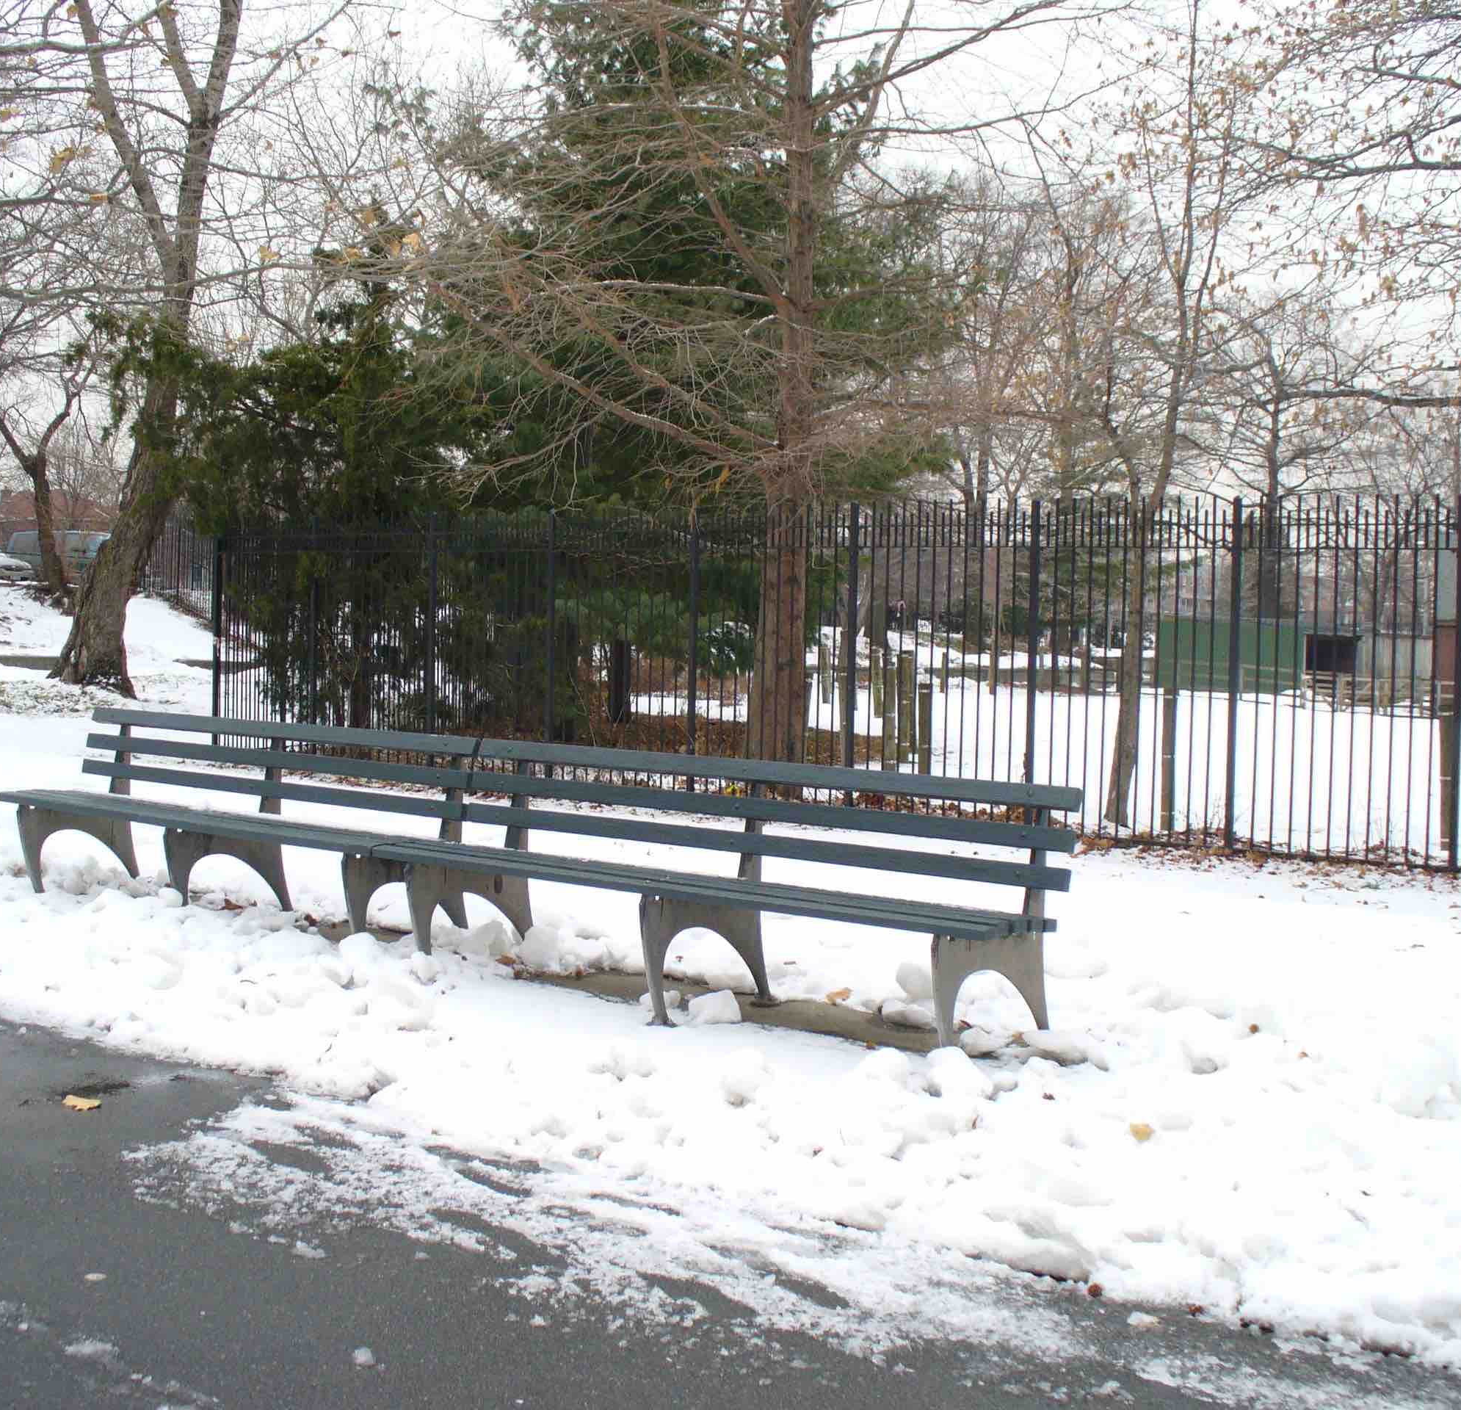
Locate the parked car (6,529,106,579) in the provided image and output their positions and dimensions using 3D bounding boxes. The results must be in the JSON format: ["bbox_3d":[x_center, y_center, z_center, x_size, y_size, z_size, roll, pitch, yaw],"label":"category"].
[{"bbox_3d":[-19.633,-4.367,60.891,4.950,1.760,1.920,2,3,35],"label":"parked car"}]

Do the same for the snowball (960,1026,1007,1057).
[{"bbox_3d":[0.790,1.051,6.268,0.151,0.099,0.132,1,2,0],"label":"snowball"}]

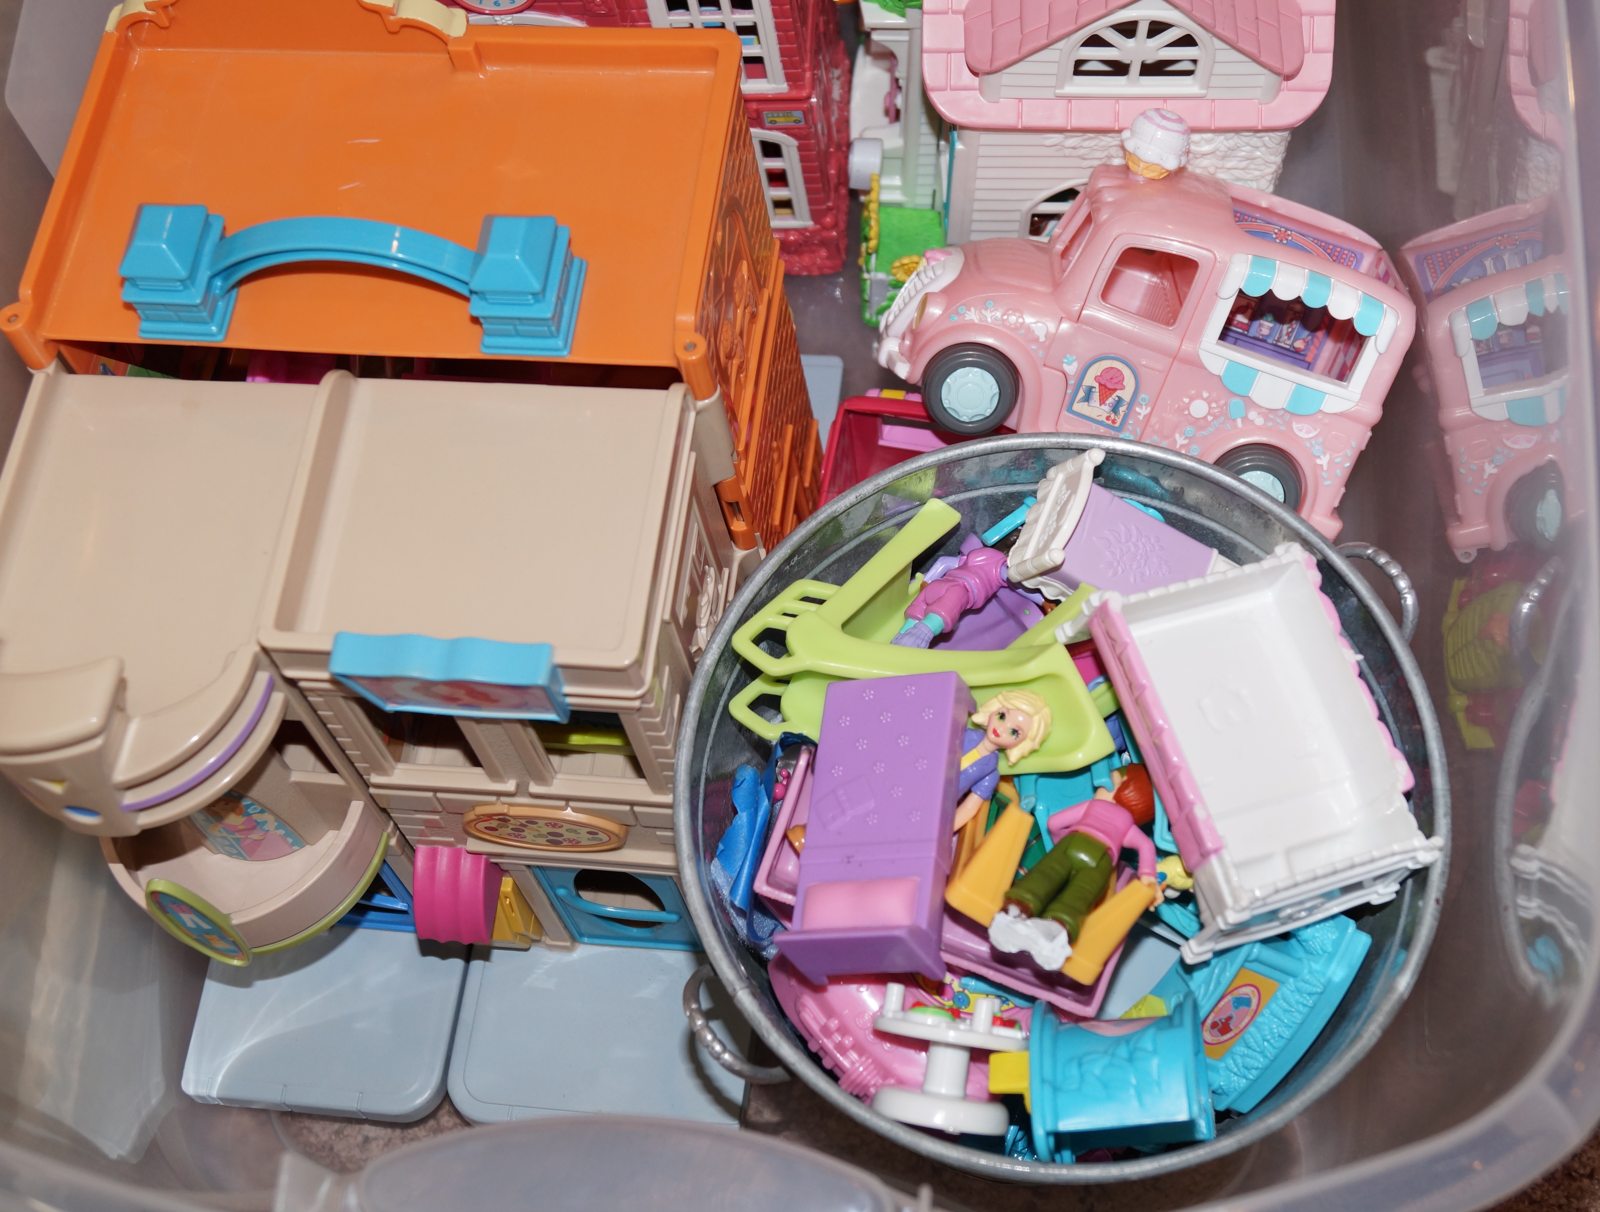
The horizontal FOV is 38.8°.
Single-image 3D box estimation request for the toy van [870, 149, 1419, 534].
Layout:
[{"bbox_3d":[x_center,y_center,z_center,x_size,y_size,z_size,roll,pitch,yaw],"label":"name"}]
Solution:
[{"bbox_3d":[0.150,-0.128,0.988,0.210,0.134,0.104,19,24,2],"label":"toy van"}]

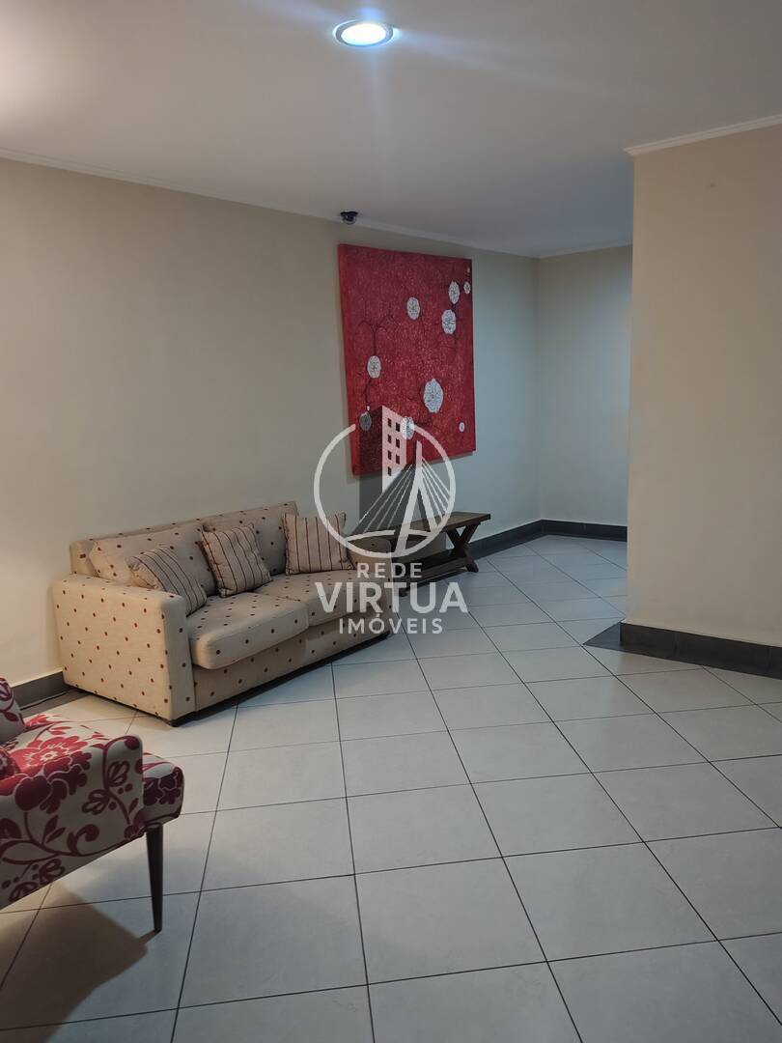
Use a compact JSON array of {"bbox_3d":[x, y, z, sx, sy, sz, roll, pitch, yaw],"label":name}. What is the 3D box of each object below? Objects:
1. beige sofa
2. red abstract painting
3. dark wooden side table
[{"bbox_3d":[-0.860,0.398,4.377,0.873,0.786,1.659,7,14,40],"label":"beige sofa"},{"bbox_3d":[0.206,-1.248,5.829,0.049,1.586,1.528,7,15,41],"label":"red abstract painting"},{"bbox_3d":[0.280,0.249,5.872,0.335,0.446,1.276,7,14,41],"label":"dark wooden side table"}]

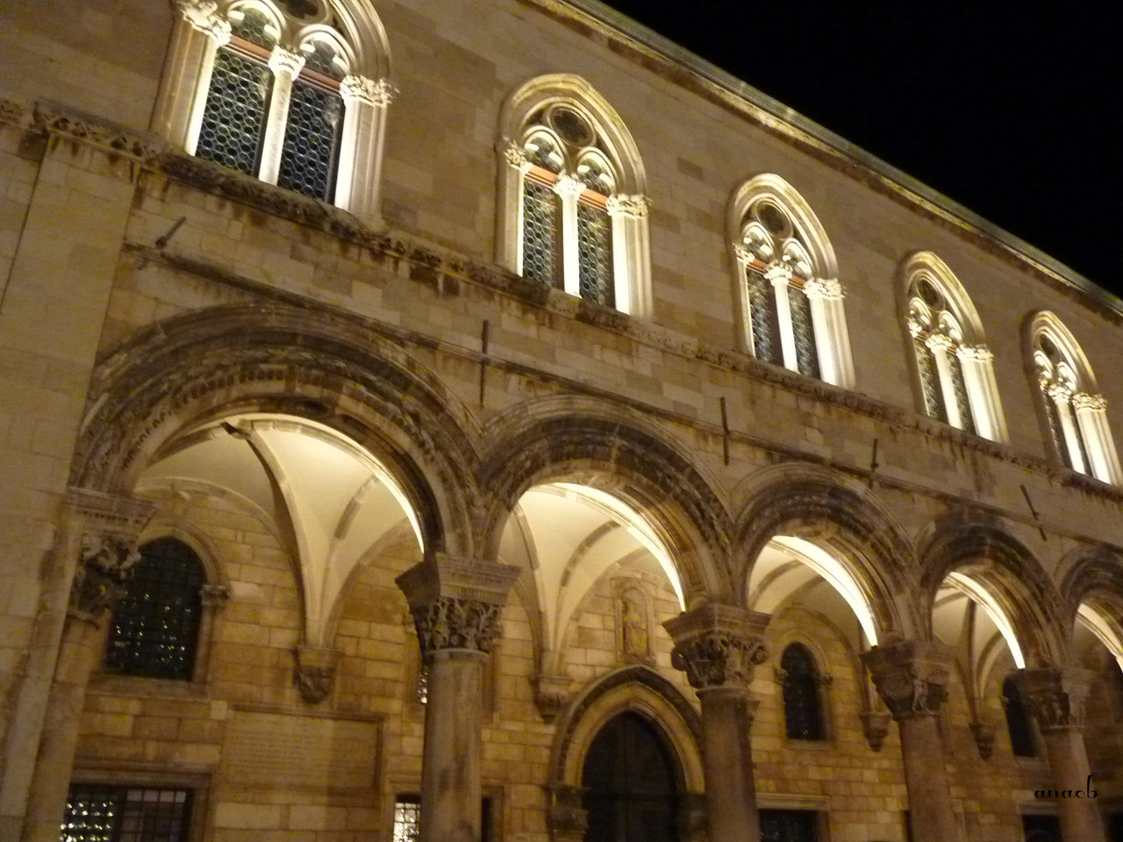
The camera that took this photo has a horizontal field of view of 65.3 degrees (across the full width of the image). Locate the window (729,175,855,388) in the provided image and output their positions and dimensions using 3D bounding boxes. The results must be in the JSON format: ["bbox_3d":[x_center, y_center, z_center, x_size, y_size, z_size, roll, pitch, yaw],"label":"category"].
[{"bbox_3d":[3.792,-2.621,15.293,2.714,4.133,0.501,15,-29,-31],"label":"window"}]

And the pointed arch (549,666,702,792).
[{"bbox_3d":[1.166,5.240,14.933,3.572,1.976,0.456,16,-30,-29],"label":"pointed arch"}]

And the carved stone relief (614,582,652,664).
[{"bbox_3d":[1.205,3.610,15.636,0.767,1.365,0.228,16,-30,-29],"label":"carved stone relief"}]

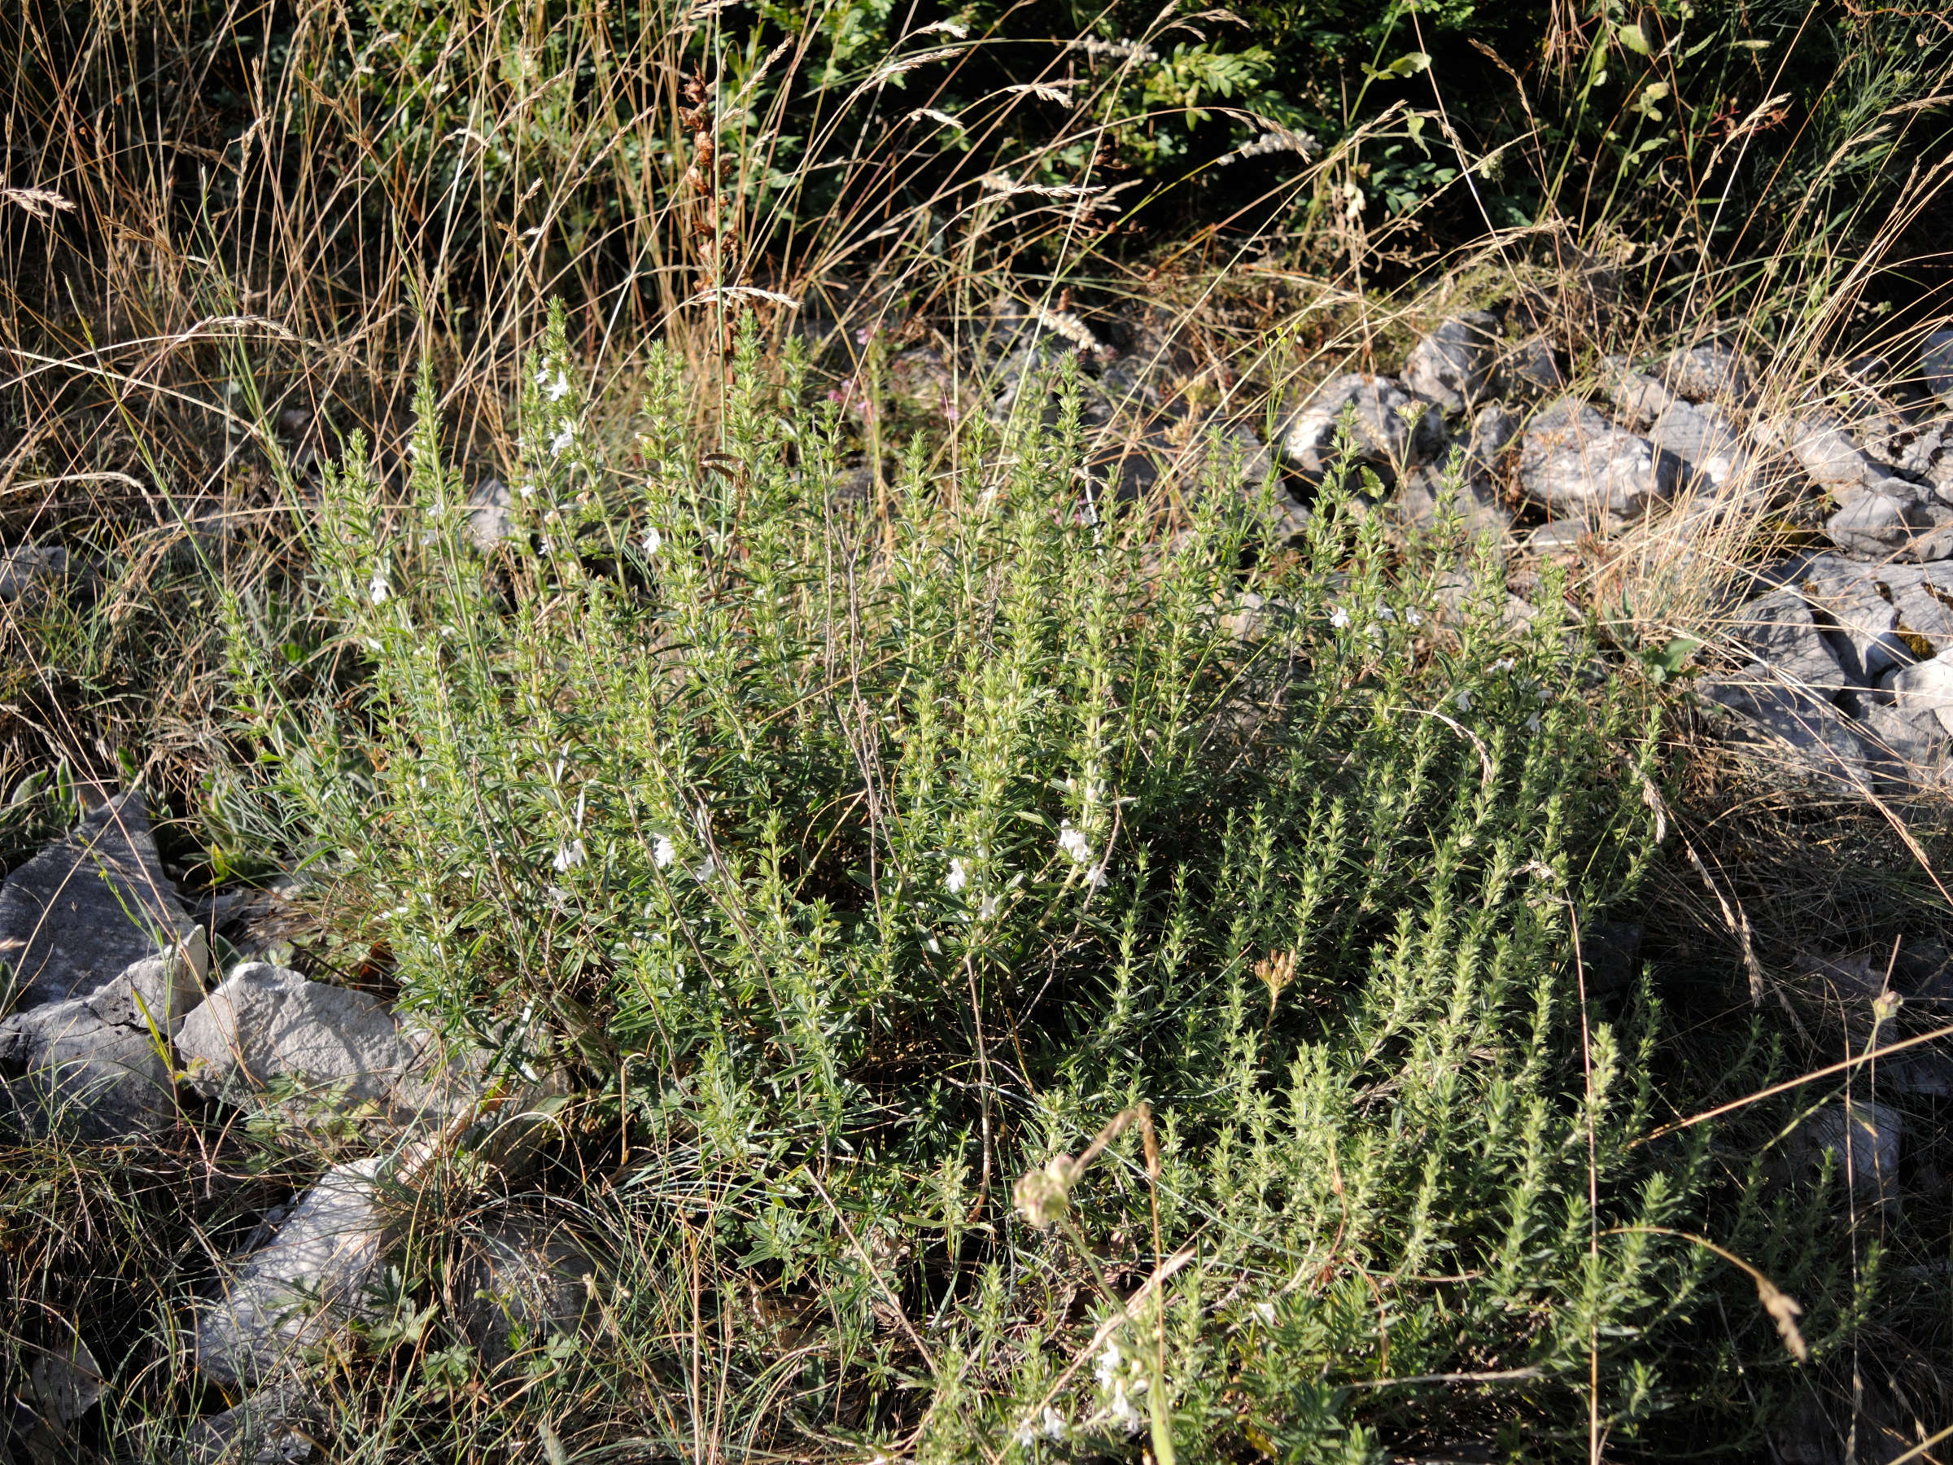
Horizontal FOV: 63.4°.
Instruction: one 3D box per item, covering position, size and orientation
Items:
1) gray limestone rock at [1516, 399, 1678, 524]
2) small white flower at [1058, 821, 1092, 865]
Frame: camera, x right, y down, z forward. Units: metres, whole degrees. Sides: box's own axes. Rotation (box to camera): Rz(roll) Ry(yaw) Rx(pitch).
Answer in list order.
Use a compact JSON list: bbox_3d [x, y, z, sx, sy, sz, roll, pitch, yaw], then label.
[{"bbox_3d":[0.695,-0.303,1.770,0.175,0.120,0.145,9,26,20],"label":"gray limestone rock"},{"bbox_3d":[0.051,0.057,0.820,0.017,0.021,0.015,9,25,19],"label":"small white flower"}]

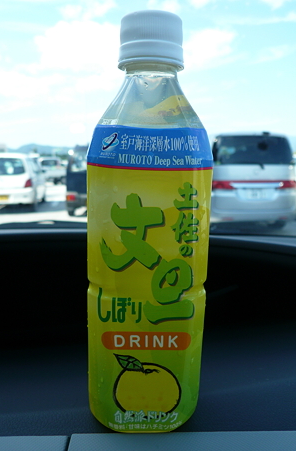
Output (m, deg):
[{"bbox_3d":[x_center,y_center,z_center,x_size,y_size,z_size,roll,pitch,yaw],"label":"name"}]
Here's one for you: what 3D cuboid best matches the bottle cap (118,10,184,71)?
[{"bbox_3d":[0.002,-0.090,0.178,0.031,0.022,0.031,1,15,0],"label":"bottle cap"}]

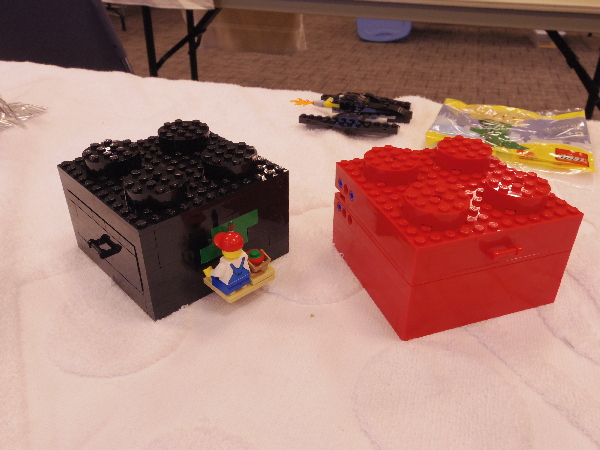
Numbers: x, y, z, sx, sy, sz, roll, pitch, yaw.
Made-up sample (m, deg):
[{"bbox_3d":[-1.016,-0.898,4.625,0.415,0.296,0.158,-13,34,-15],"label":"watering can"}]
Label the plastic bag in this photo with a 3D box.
[{"bbox_3d":[0.198,-0.089,0.489,0.142,0.025,0.160,11,33,17],"label":"plastic bag"}]

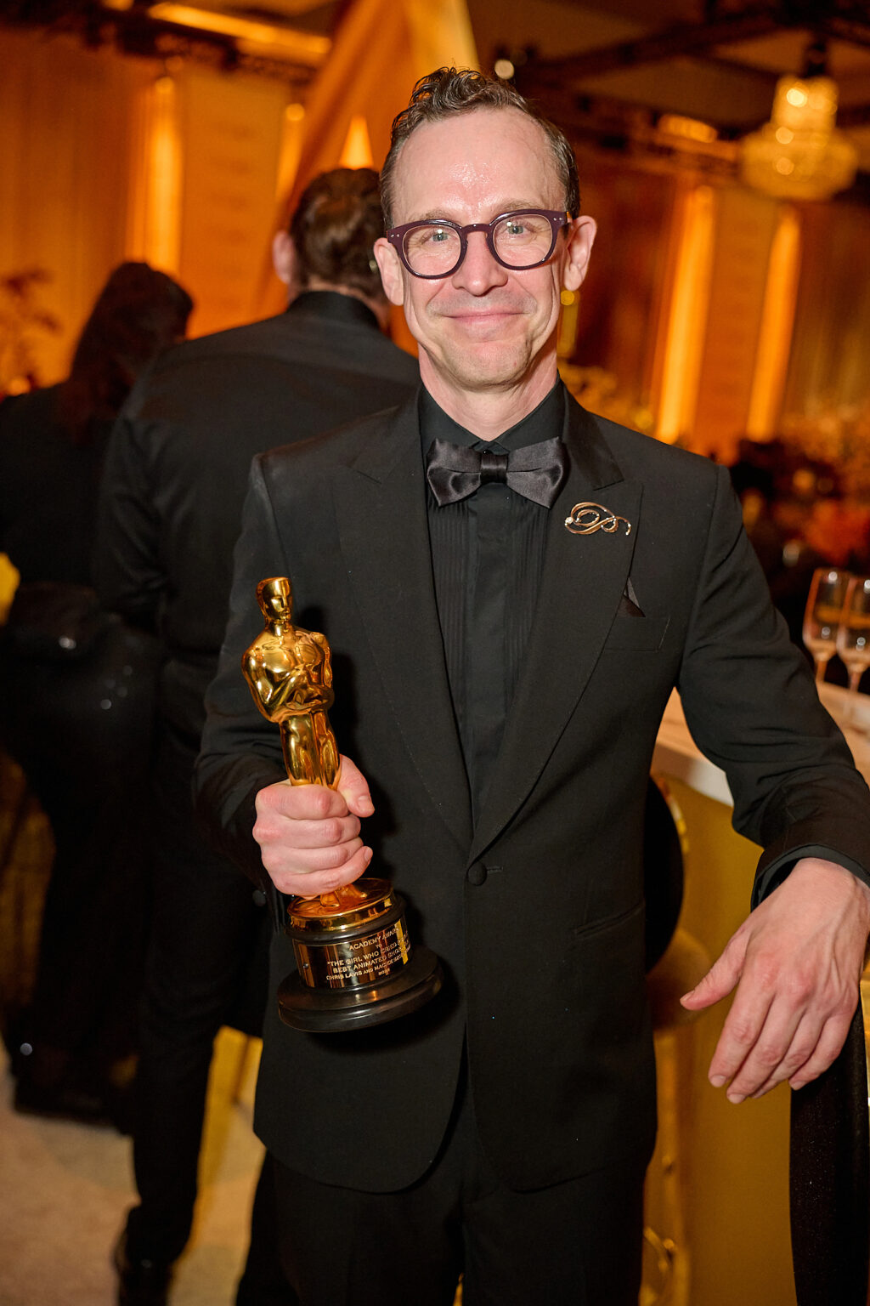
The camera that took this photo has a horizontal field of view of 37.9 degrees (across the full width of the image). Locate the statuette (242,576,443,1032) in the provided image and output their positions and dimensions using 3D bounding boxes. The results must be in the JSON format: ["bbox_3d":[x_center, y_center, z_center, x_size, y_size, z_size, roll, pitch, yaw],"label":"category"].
[{"bbox_3d":[-0.091,0.111,0.996,0.133,0.343,0.133,-16,9,-31],"label":"statuette"}]

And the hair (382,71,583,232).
[{"bbox_3d":[0.045,-0.400,1.117,0.167,0.170,0.185,-3,14,6],"label":"hair"}]

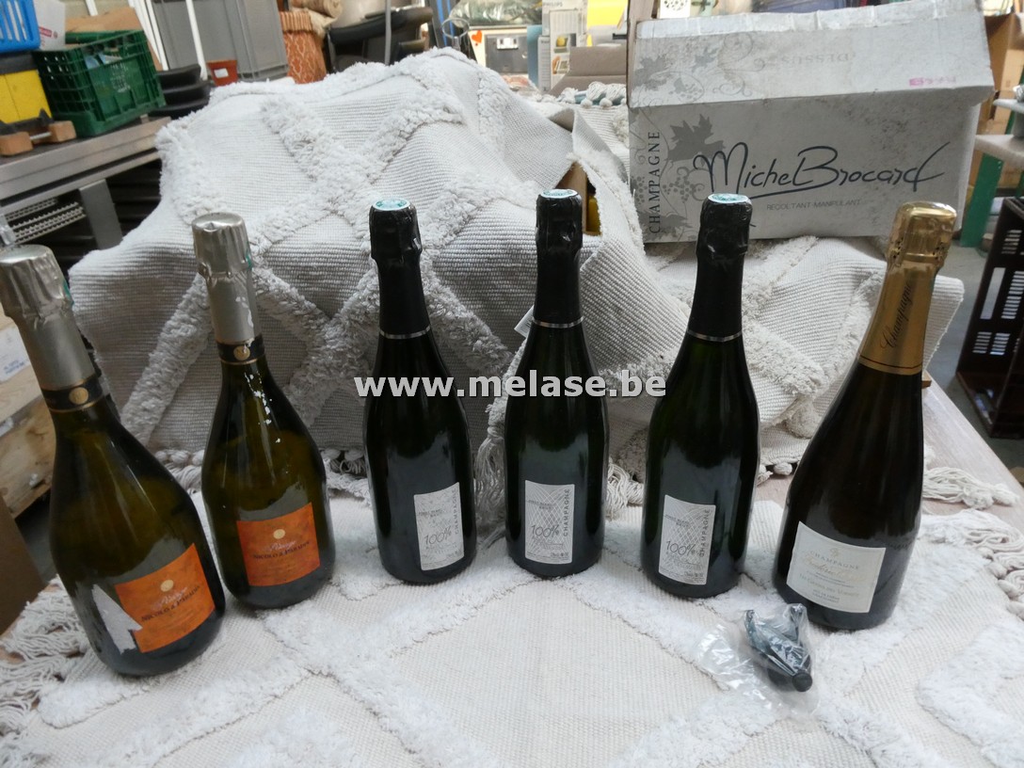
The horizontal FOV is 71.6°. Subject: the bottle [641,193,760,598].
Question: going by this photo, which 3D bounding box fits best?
[{"bbox_3d":[0.151,0.017,0.550,0.088,0.318,0.088,10,30,23],"label":"bottle"}]

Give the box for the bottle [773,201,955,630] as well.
[{"bbox_3d":[0.261,0.031,0.516,0.089,0.315,0.089,17,29,30],"label":"bottle"}]

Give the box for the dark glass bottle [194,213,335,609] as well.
[{"bbox_3d":[-0.202,0.026,0.556,0.095,0.311,0.095,-13,27,-25],"label":"dark glass bottle"}]

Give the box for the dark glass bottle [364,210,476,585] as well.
[{"bbox_3d":[-0.080,0.013,0.576,0.088,0.318,0.088,-14,30,-23],"label":"dark glass bottle"}]

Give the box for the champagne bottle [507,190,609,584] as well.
[{"bbox_3d":[0.037,0.007,0.576,0.088,0.318,0.088,4,28,11],"label":"champagne bottle"}]

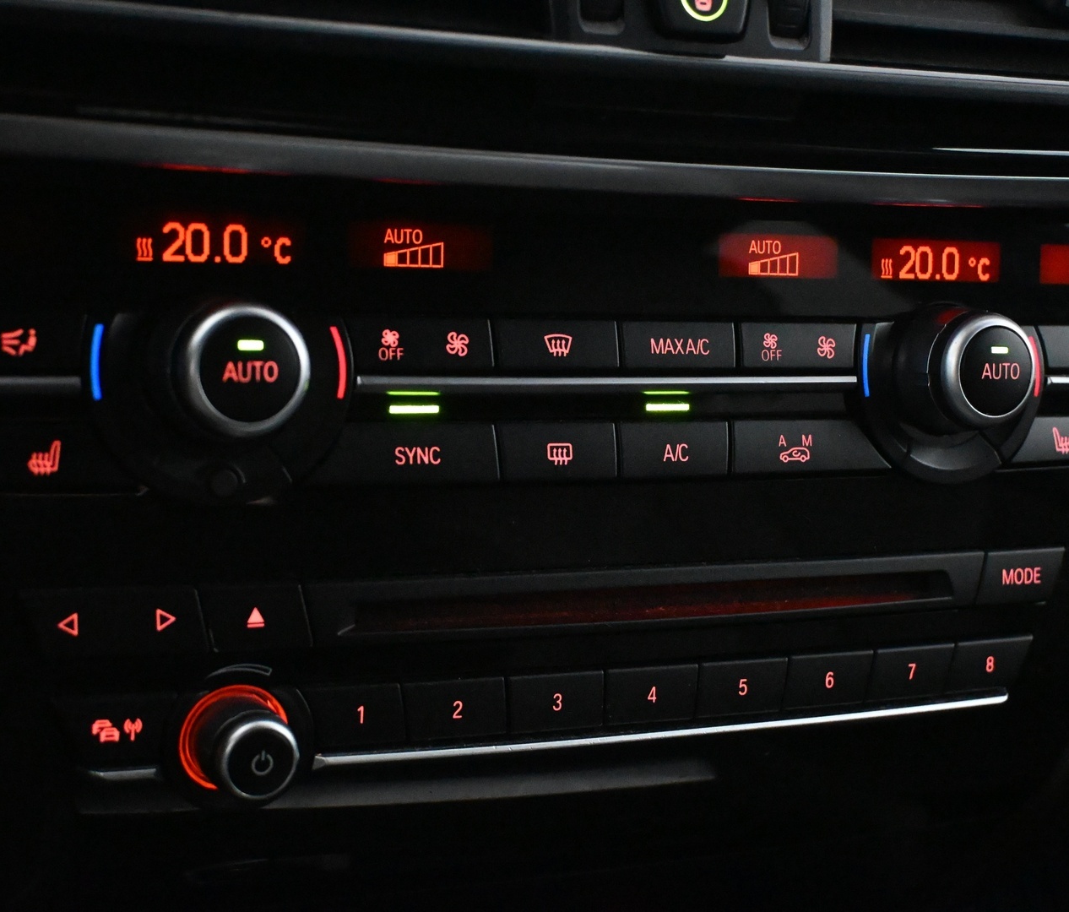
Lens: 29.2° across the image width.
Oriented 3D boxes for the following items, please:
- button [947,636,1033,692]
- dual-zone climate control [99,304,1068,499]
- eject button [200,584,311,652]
[{"bbox_3d":[0.091,0.042,0.415,0.021,0.011,0.007,-1,8,-27],"label":"button"},{"bbox_3d":[0.019,-0.009,0.362,0.195,0.033,0.020,-1,8,-27],"label":"dual-zone climate control"},{"bbox_3d":[-0.048,0.027,0.342,0.020,0.011,0.007,-1,8,-27],"label":"eject button"}]

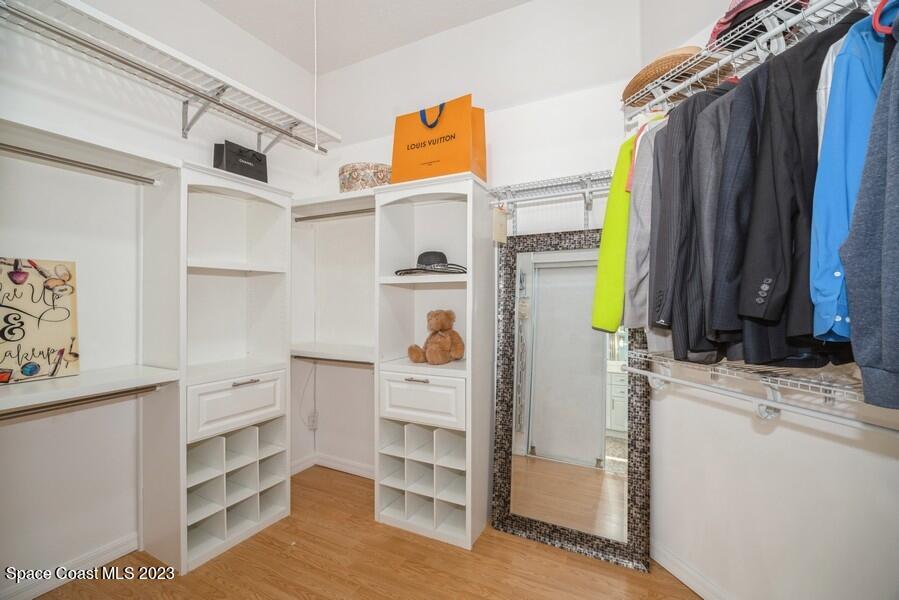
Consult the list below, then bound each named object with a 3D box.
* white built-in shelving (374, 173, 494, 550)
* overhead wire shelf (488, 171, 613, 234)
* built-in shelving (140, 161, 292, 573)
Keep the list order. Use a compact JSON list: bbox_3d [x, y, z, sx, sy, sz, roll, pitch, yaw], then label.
[{"bbox_3d":[-0.071,0.314,2.204,0.589,1.899,0.405,0,-1,26],"label":"white built-in shelving"},{"bbox_3d":[0.586,-0.490,1.937,0.735,0.168,0.305,0,-1,27],"label":"overhead wire shelf"},{"bbox_3d":[-1.258,0.314,2.063,0.392,1.899,0.589,0,-1,28],"label":"built-in shelving"}]

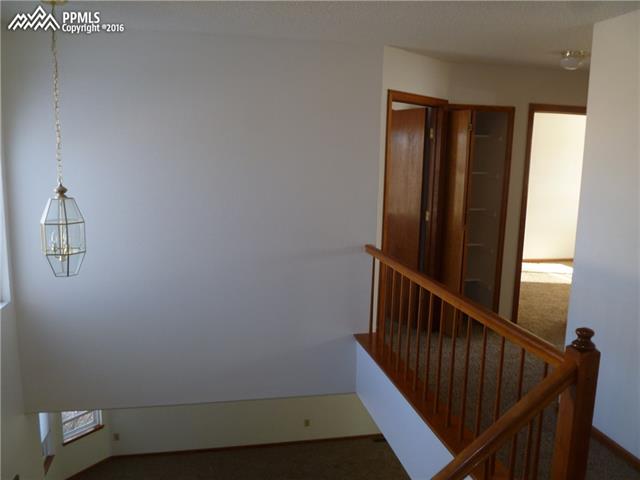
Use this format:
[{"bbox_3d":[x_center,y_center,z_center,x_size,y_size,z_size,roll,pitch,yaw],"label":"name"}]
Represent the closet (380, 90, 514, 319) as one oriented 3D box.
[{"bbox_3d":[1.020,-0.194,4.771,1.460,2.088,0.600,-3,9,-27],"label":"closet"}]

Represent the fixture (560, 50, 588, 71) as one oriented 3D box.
[{"bbox_3d":[2.004,-1.416,4.119,0.215,0.145,0.215,0,8,-11],"label":"fixture"}]

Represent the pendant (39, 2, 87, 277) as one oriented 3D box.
[{"bbox_3d":[-1.567,-0.593,3.105,0.265,1.620,0.265,0,8,-11],"label":"pendant"}]

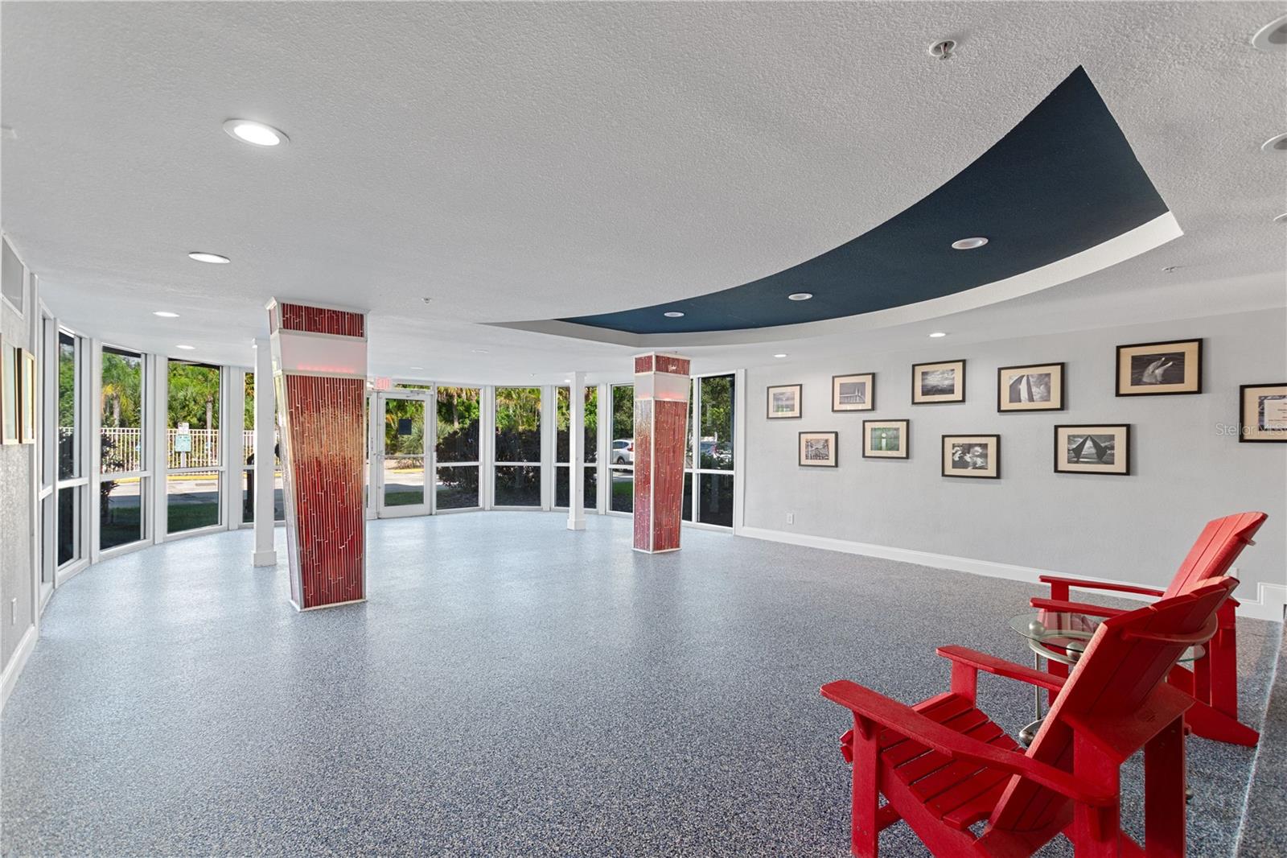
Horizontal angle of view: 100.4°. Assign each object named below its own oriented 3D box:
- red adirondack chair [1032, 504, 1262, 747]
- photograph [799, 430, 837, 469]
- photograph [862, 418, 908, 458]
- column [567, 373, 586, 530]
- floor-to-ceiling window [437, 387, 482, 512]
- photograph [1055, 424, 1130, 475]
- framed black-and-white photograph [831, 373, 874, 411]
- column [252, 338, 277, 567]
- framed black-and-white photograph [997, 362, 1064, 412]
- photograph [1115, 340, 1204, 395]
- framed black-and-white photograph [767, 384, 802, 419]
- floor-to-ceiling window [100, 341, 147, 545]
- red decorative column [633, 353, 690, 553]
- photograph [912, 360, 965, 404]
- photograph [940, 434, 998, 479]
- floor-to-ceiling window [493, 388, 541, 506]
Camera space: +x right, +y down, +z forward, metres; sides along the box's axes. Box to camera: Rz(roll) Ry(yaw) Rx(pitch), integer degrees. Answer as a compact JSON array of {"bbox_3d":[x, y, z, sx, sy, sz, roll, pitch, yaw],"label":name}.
[{"bbox_3d":[2.594,0.933,2.842,0.860,1.030,0.760,0,-1,37],"label":"red adirondack chair"},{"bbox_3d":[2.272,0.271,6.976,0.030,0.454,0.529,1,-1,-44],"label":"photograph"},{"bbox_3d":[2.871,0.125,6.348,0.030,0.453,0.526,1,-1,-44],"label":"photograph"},{"bbox_3d":[-1.045,0.331,8.270,0.215,2.430,0.215,2,-1,-41],"label":"column"},{"bbox_3d":[-3.403,0.362,9.899,0.840,2.270,0.080,1,-1,-36],"label":"floor-to-ceiling window"},{"bbox_3d":[4.173,0.191,4.999,0.030,0.475,0.547,2,-1,-43],"label":"photograph"},{"bbox_3d":[2.605,-0.448,6.677,0.030,0.475,0.547,2,-1,-43],"label":"framed black-and-white photograph"},{"bbox_3d":[-4.149,0.258,5.885,0.180,2.440,0.180,1,-1,-44],"label":"column"},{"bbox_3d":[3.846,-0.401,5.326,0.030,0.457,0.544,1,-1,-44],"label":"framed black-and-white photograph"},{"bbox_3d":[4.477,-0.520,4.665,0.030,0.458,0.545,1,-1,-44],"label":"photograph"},{"bbox_3d":[1.932,-0.369,7.385,0.030,0.475,0.547,2,-1,-43],"label":"framed black-and-white photograph"},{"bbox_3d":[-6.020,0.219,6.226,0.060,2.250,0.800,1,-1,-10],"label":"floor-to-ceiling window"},{"bbox_3d":[0.231,0.301,6.866,0.650,2.440,0.370,1,-1,-44],"label":"red decorative column"},{"bbox_3d":[3.279,-0.513,5.967,0.030,0.475,0.547,2,-1,-43],"label":"photograph"},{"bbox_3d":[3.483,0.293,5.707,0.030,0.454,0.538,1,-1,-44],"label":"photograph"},{"bbox_3d":[-2.445,0.352,10.426,0.930,2.330,0.060,1,-1,0],"label":"floor-to-ceiling window"}]

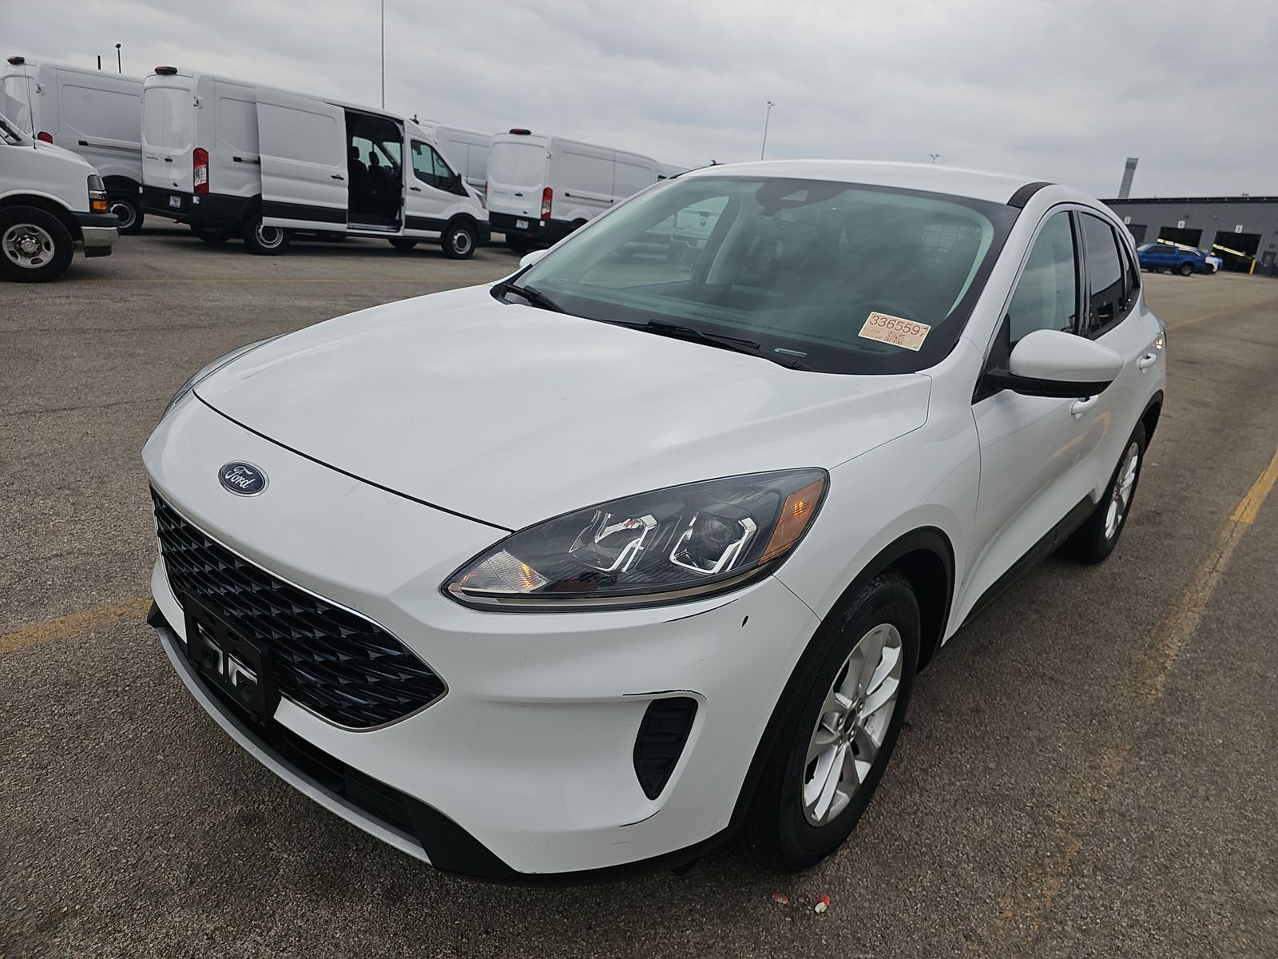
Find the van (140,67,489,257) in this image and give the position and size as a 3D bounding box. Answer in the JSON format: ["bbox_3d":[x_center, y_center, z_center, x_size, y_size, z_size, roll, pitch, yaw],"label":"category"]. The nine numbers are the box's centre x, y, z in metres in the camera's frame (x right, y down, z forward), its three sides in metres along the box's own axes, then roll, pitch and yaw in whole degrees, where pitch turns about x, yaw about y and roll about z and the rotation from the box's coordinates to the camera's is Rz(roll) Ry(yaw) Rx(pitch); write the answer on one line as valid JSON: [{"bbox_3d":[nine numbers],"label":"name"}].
[{"bbox_3d":[-5.250,-5.295,14.935,2.080,2.540,5.980,20,22,36],"label":"van"}]

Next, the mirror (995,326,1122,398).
[{"bbox_3d":[1.046,-0.285,2.119,0.280,0.170,0.170,20,22,36],"label":"mirror"}]

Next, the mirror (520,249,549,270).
[{"bbox_3d":[-0.379,-0.792,3.219,0.280,0.170,0.170,20,22,36],"label":"mirror"}]

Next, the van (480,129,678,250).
[{"bbox_3d":[-0.754,-6.581,20.324,2.080,2.540,5.980,20,23,37],"label":"van"}]

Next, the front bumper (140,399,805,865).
[{"bbox_3d":[-0.586,0.217,1.828,1.820,0.680,0.630,20,22,36],"label":"front bumper"}]

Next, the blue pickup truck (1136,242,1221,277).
[{"bbox_3d":[36.204,-15.461,59.500,5.800,1.940,2.030,7,18,3],"label":"blue pickup truck"}]

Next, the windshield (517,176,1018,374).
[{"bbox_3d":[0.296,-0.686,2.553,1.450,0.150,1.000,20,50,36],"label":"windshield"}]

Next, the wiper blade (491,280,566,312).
[{"bbox_3d":[-0.318,-0.549,2.636,0.070,0.060,0.620,-4,21,-29],"label":"wiper blade"}]

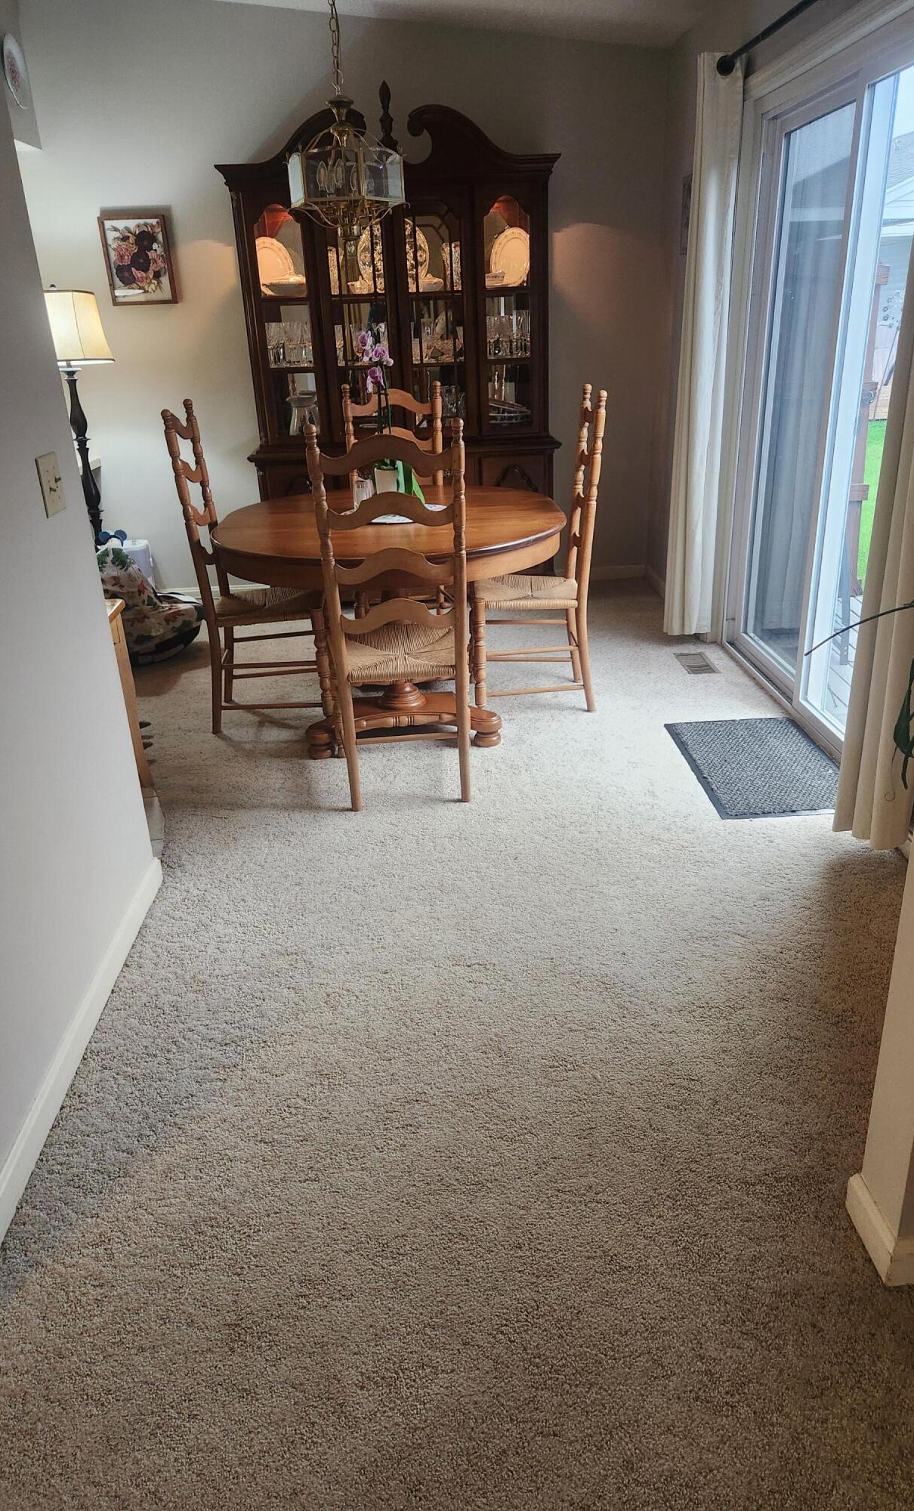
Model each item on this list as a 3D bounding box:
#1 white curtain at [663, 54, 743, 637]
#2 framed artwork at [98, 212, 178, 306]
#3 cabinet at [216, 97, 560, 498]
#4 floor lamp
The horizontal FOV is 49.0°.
[{"bbox_3d":[0.991,-1.552,4.111,0.180,2.180,0.260,-3,24,-1],"label":"white curtain"},{"bbox_3d":[-1.547,-2.409,4.886,0.320,0.395,0.030,-3,24,-1],"label":"framed artwork"},{"bbox_3d":[-0.274,-1.900,4.957,1.520,2.330,0.440,-3,24,-1],"label":"cabinet"},{"bbox_3d":[-1.794,-1.397,4.872,0.430,1.610,0.430,-3,24,-1],"label":"floor lamp"}]

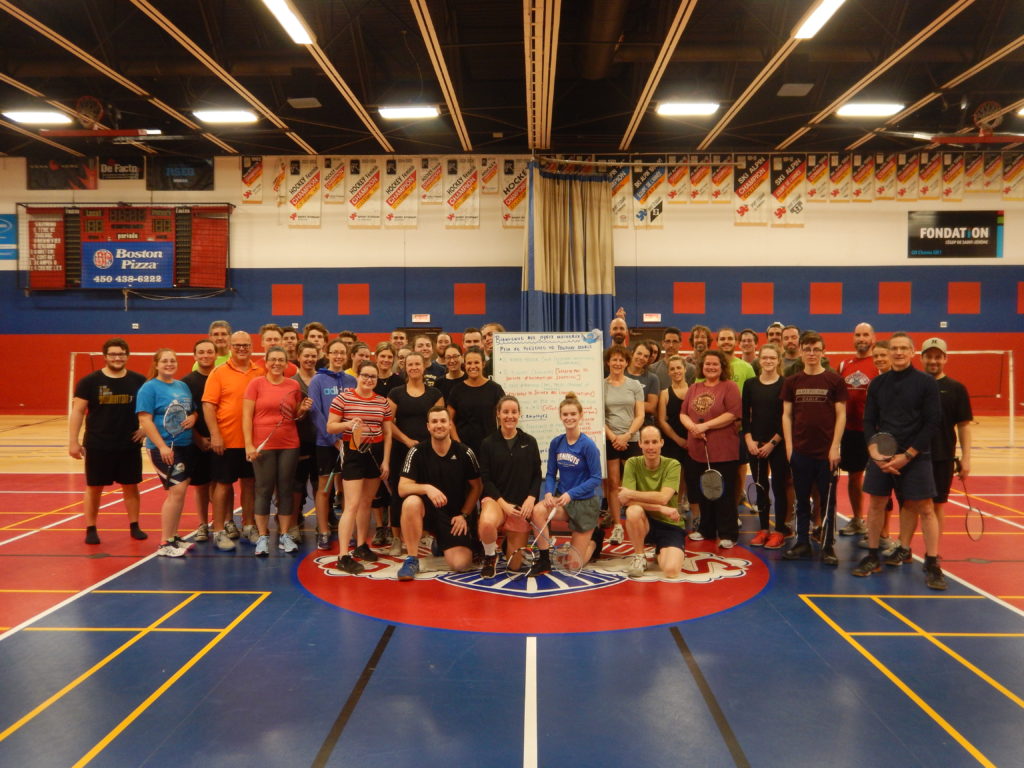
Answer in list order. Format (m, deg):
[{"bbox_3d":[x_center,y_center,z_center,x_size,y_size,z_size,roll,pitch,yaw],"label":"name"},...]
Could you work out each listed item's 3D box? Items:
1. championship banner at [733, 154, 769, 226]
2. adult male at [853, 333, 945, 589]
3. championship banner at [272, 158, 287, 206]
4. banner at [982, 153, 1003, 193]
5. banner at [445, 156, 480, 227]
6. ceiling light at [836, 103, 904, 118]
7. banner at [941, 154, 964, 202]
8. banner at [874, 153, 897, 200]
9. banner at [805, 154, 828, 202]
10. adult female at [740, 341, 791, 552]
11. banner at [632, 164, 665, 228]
[{"bbox_3d":[5.597,-4.531,20.067,0.844,1.685,0.040,0,2,1],"label":"championship banner"},{"bbox_3d":[2.722,0.503,6.079,0.620,1.740,0.460,1,2,21],"label":"adult male"},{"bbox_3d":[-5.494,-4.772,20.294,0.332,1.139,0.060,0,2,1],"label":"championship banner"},{"bbox_3d":[11.493,-5.051,20.520,0.425,0.949,0.050,0,2,1],"label":"banner"},{"bbox_3d":[-1.172,-4.505,20.212,0.785,1.698,0.040,0,2,1],"label":"banner"},{"bbox_3d":[7.345,-5.644,17.576,1.200,0.100,0.600,0,2,1],"label":"ceiling light"},{"bbox_3d":[10.563,-4.941,20.545,0.493,1.171,0.050,0,2,1],"label":"banner"},{"bbox_3d":[8.963,-4.968,20.579,0.492,1.125,0.050,0,2,1],"label":"banner"},{"bbox_3d":[7.302,-4.918,20.506,0.537,1.143,0.030,0,2,1],"label":"banner"},{"bbox_3d":[2.107,0.499,7.130,0.420,1.652,0.330,1,2,19],"label":"adult female"},{"bbox_3d":[3.352,-4.686,20.991,0.803,1.749,0.030,0,2,1],"label":"banner"}]

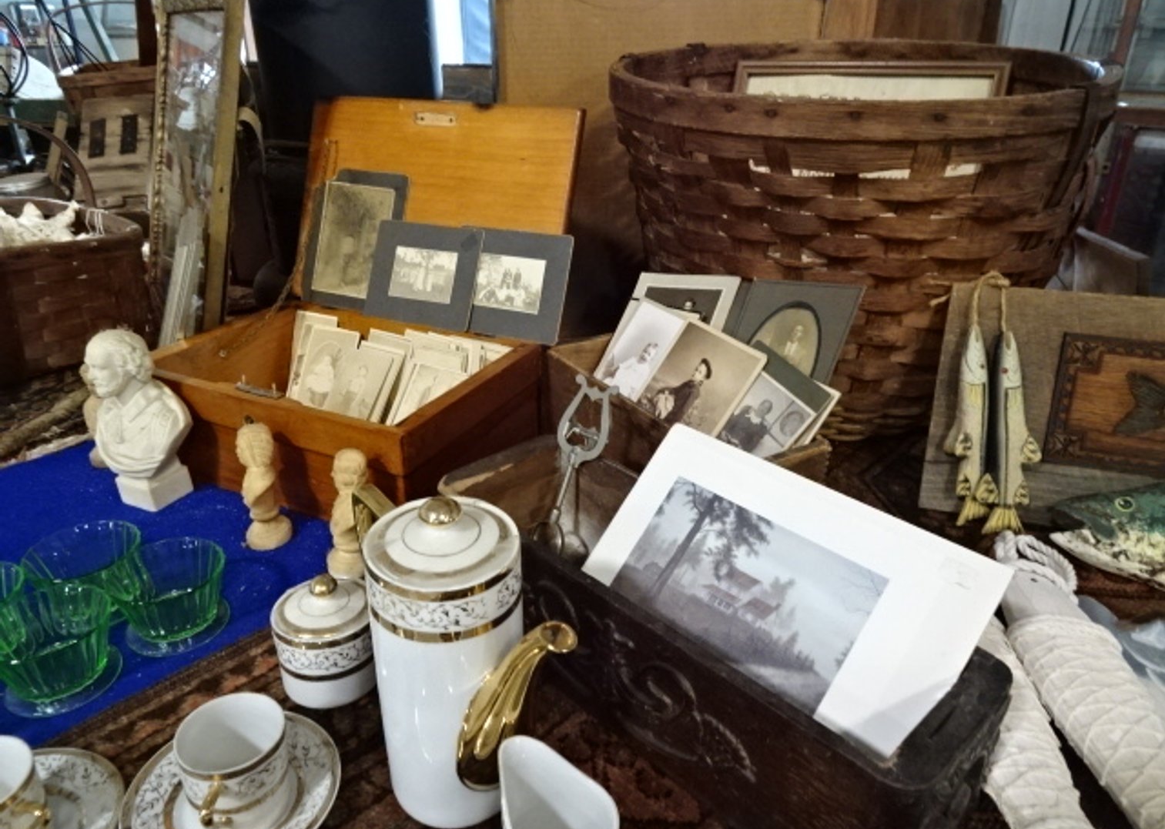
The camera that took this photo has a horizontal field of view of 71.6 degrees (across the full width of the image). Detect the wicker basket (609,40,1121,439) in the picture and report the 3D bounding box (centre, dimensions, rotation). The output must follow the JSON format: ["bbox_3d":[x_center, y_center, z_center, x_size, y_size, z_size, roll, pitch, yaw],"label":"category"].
[{"bbox_3d":[0.315,-0.243,1.070,0.576,0.399,0.576,3,27,0],"label":"wicker basket"}]

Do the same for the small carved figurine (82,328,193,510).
[{"bbox_3d":[-0.433,0.003,0.803,0.101,0.189,0.070,12,28,16],"label":"small carved figurine"}]

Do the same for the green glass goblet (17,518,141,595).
[{"bbox_3d":[-0.417,0.137,0.686,0.085,0.058,0.085,3,27,0],"label":"green glass goblet"}]

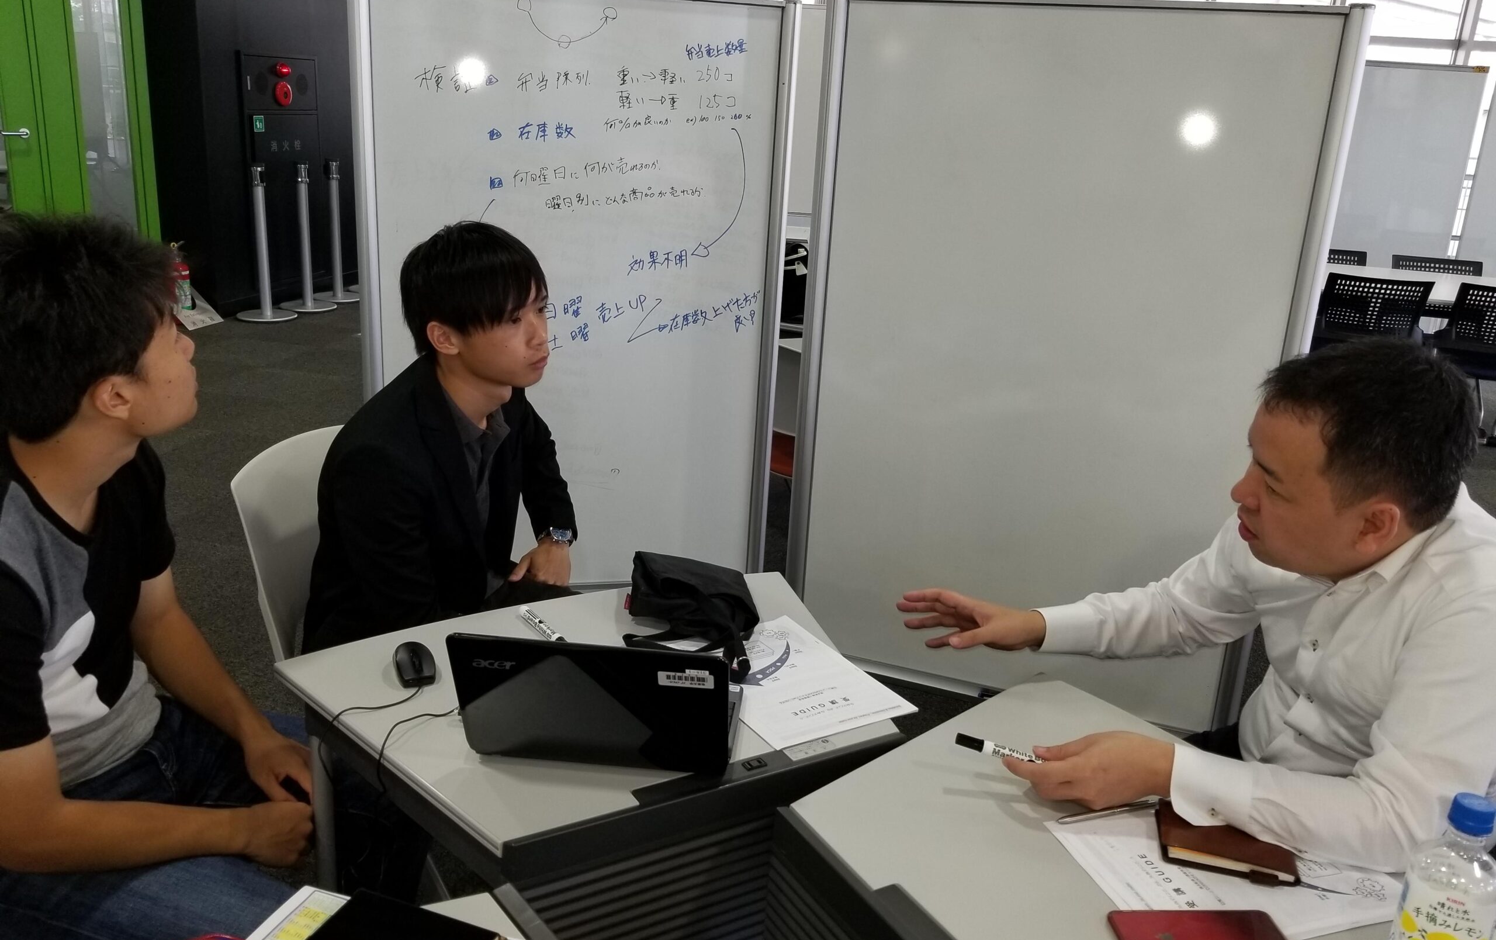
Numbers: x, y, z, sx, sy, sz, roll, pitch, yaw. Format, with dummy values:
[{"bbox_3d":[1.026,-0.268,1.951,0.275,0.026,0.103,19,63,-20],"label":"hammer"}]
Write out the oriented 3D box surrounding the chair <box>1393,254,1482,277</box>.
[{"bbox_3d":[4.133,-0.777,6.808,0.540,0.860,0.550,9,18,16],"label":"chair"}]

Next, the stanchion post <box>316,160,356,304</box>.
[{"bbox_3d":[-3.018,-1.748,8.221,0.370,0.980,0.370,4,17,0],"label":"stanchion post"}]

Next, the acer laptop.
[{"bbox_3d":[-0.154,0.224,1.263,0.285,0.190,0.265,4,17,3],"label":"acer laptop"}]

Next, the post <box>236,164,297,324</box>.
[{"bbox_3d":[-3.164,-1.484,7.321,0.370,0.980,0.370,4,17,0],"label":"post"}]

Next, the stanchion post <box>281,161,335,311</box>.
[{"bbox_3d":[-3.046,-1.605,7.742,0.370,0.980,0.370,4,17,0],"label":"stanchion post"}]

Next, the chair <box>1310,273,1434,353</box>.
[{"bbox_3d":[3.298,-0.617,6.108,0.540,0.860,0.550,9,18,16],"label":"chair"}]

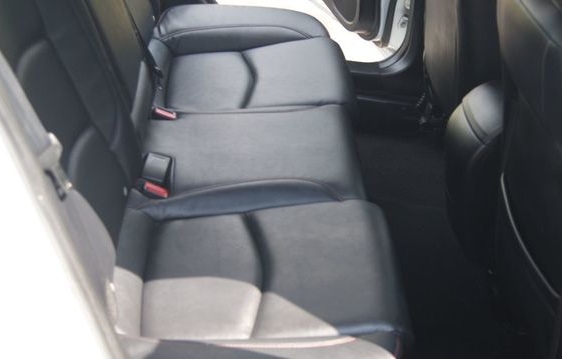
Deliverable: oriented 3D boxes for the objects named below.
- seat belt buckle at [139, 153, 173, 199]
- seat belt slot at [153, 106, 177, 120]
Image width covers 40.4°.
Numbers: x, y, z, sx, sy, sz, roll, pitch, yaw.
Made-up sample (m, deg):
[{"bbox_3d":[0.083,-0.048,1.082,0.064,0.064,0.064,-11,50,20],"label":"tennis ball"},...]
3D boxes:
[{"bbox_3d":[-0.242,-0.008,1.490,0.047,0.070,0.040,13,31,-11],"label":"seat belt buckle"},{"bbox_3d":[-0.260,-0.149,1.720,0.047,0.013,0.015,16,30,-12],"label":"seat belt slot"}]

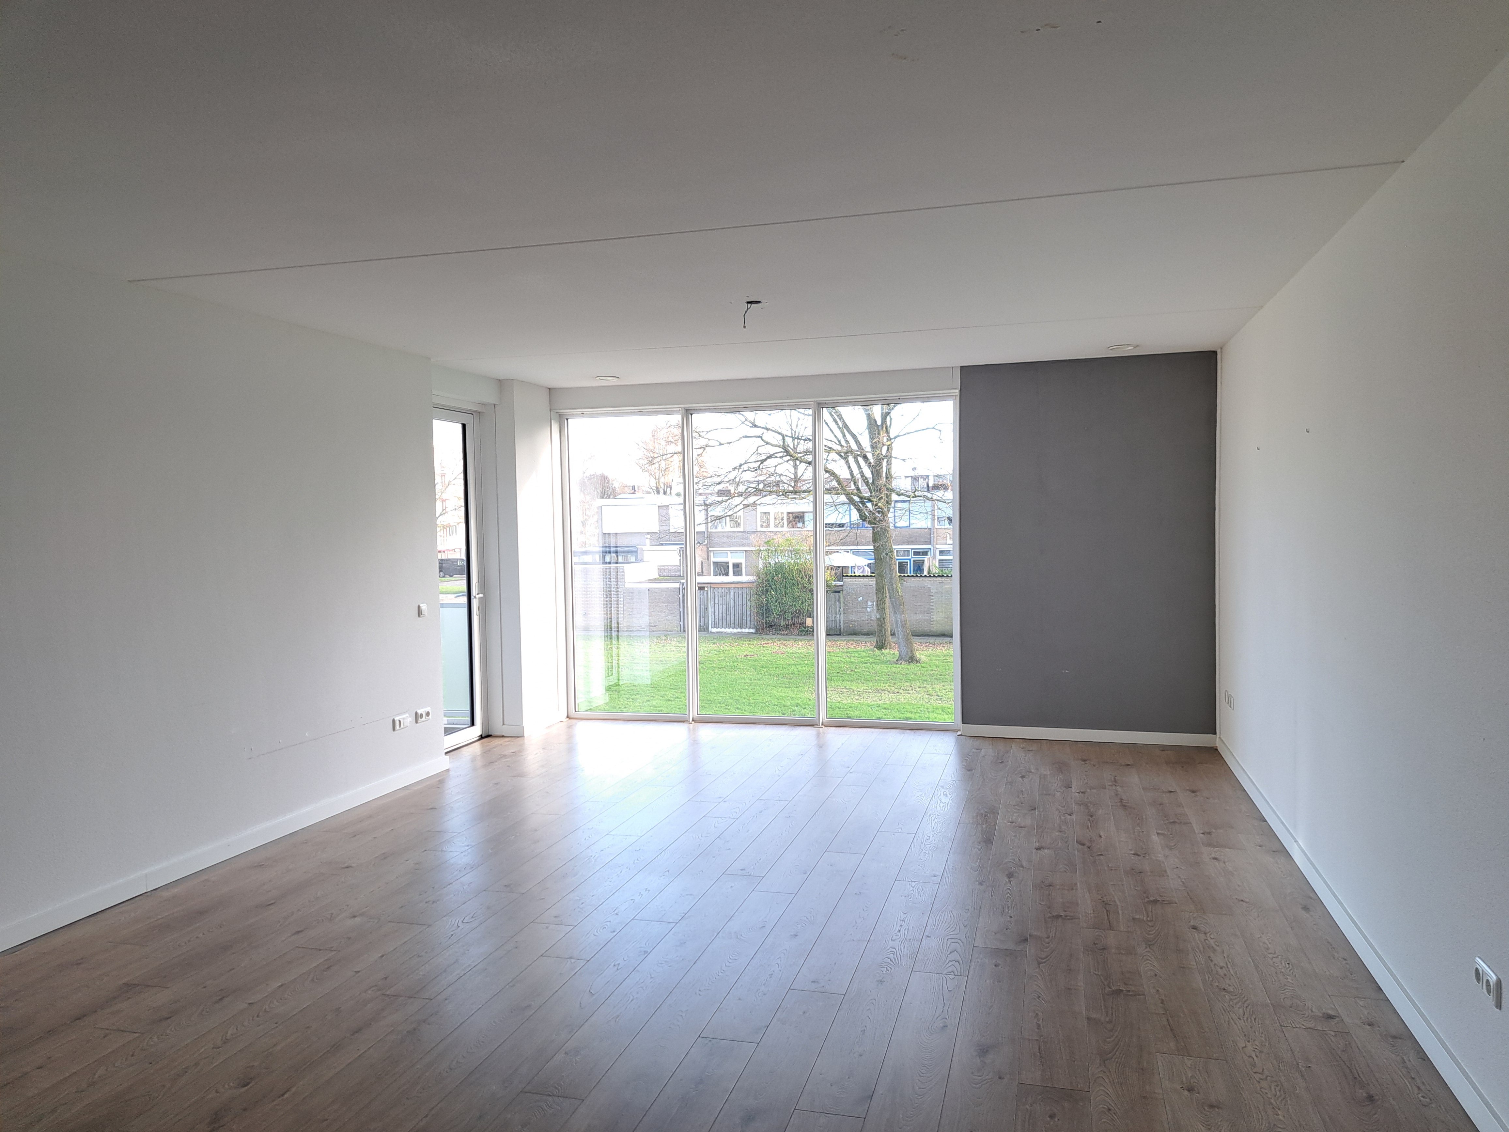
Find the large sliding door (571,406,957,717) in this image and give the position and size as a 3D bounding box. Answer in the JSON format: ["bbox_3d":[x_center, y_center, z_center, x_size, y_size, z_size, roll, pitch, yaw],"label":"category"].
[{"bbox_3d":[-0.018,-0.007,8.080,3.157,2.466,0.101,0,3,16],"label":"large sliding door"}]

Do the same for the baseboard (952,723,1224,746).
[{"bbox_3d":[2.299,1.181,7.276,1.687,0.087,0.018,0,3,16],"label":"baseboard"}]

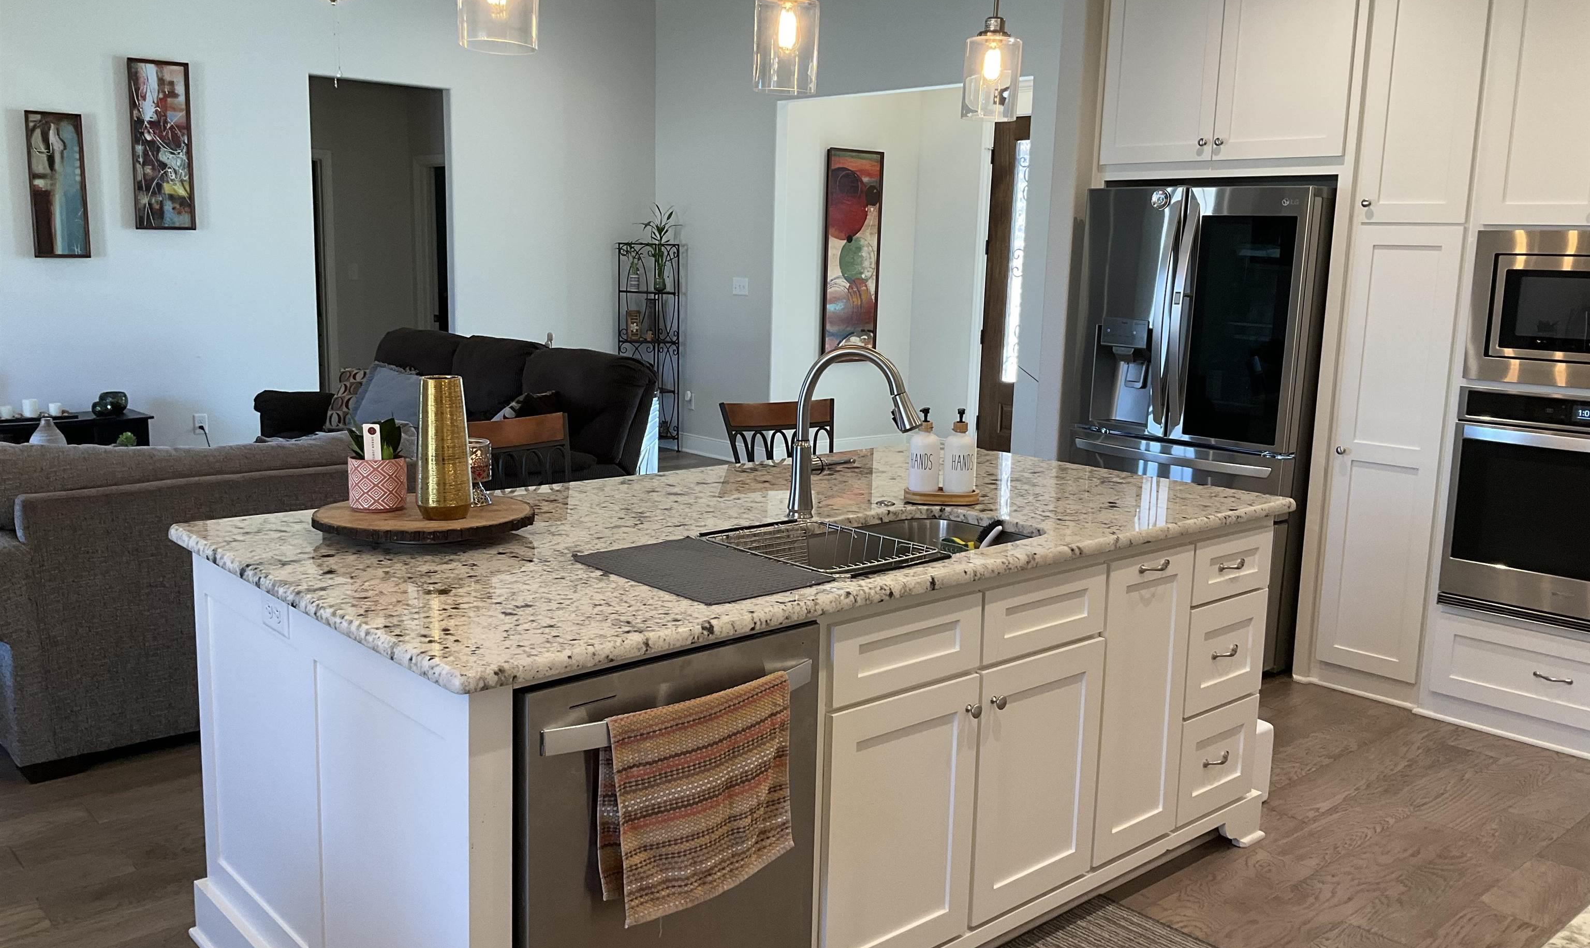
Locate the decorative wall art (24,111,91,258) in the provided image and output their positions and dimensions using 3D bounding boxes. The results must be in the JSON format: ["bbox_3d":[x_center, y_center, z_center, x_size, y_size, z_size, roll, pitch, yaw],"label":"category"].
[{"bbox_3d":[-4.070,-1.594,7.368,0.281,0.784,0.035,-7,13,-42],"label":"decorative wall art"}]

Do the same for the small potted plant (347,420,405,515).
[{"bbox_3d":[-0.877,-0.021,2.796,0.125,0.189,0.120,-1,10,-17],"label":"small potted plant"}]

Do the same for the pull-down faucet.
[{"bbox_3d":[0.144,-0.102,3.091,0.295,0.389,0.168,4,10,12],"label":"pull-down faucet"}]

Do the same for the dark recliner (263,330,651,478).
[{"bbox_3d":[-1.722,-0.123,6.511,0.980,1.020,2.350,-7,13,-42],"label":"dark recliner"}]

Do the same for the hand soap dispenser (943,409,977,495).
[{"bbox_3d":[0.417,-0.061,3.362,0.072,0.206,0.074,0,10,-11],"label":"hand soap dispenser"}]

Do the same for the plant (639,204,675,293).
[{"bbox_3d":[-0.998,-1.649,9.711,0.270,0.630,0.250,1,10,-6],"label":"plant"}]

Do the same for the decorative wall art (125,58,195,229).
[{"bbox_3d":[-3.649,-1.896,7.696,0.333,0.949,0.035,-7,13,-42],"label":"decorative wall art"}]

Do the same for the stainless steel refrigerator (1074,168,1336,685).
[{"bbox_3d":[1.694,-0.201,5.247,0.820,1.775,0.912,-7,13,-42],"label":"stainless steel refrigerator"}]

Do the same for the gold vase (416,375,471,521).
[{"bbox_3d":[-0.718,-0.053,2.718,0.112,0.286,0.112,-1,10,-15],"label":"gold vase"}]

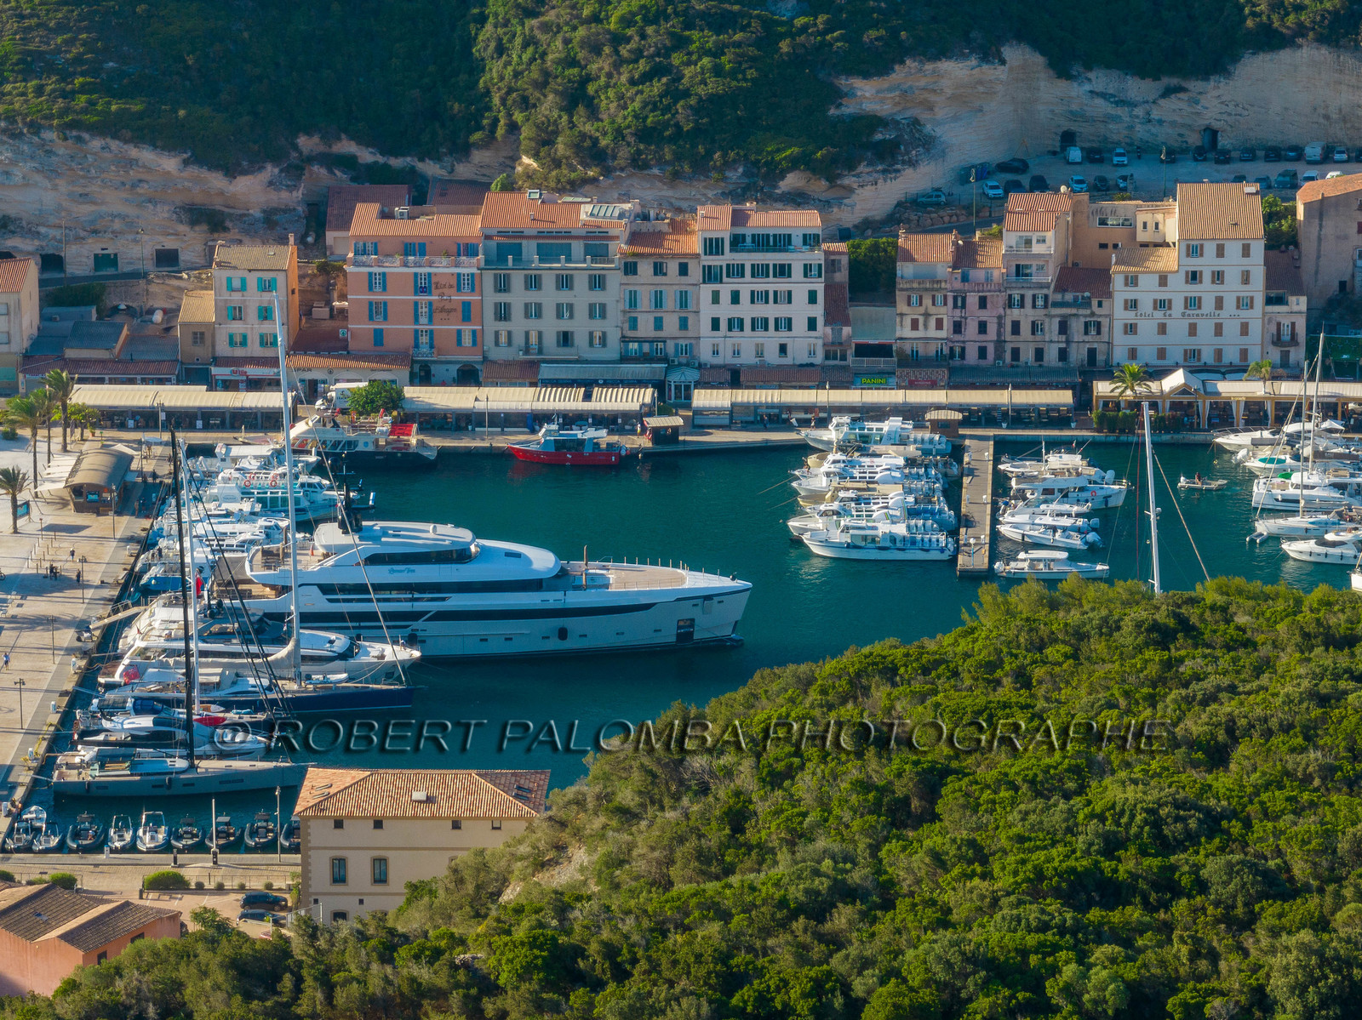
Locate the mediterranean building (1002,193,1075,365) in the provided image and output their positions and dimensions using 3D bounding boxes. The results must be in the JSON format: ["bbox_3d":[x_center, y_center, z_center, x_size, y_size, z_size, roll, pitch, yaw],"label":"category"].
[{"bbox_3d":[41.567,-26.325,744.881,7.581,21.700,12.000,1,17,2],"label":"mediterranean building"}]

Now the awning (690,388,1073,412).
[{"bbox_3d":[23.116,-12.793,730.713,43.934,1.376,5.000,0,17,0],"label":"awning"}]

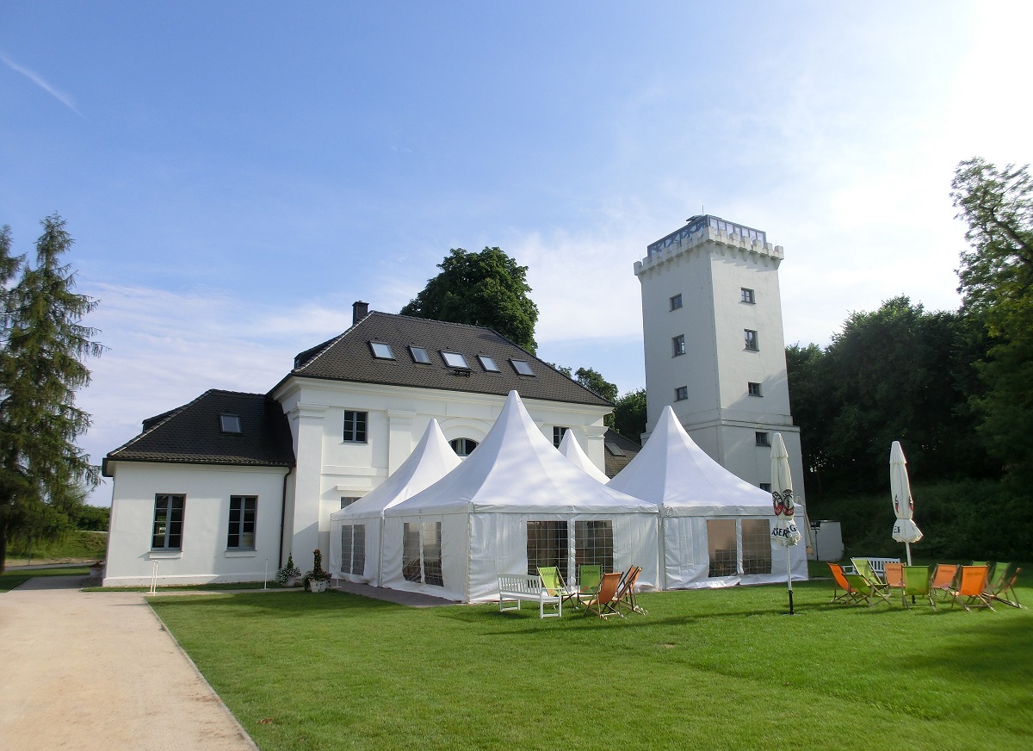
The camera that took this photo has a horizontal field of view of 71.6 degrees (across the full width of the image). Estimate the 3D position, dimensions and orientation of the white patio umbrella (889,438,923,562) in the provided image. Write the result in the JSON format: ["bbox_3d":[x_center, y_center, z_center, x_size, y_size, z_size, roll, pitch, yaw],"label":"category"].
[{"bbox_3d":[9.094,3.393,16.770,0.700,3.700,0.700,0,-12,0],"label":"white patio umbrella"}]

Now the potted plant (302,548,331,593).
[{"bbox_3d":[-6.082,5.924,21.846,0.844,1.256,0.844,4,-13,-20],"label":"potted plant"}]

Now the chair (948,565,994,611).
[{"bbox_3d":[9.552,4.476,15.139,0.560,0.880,0.920,0,-12,-1],"label":"chair"}]

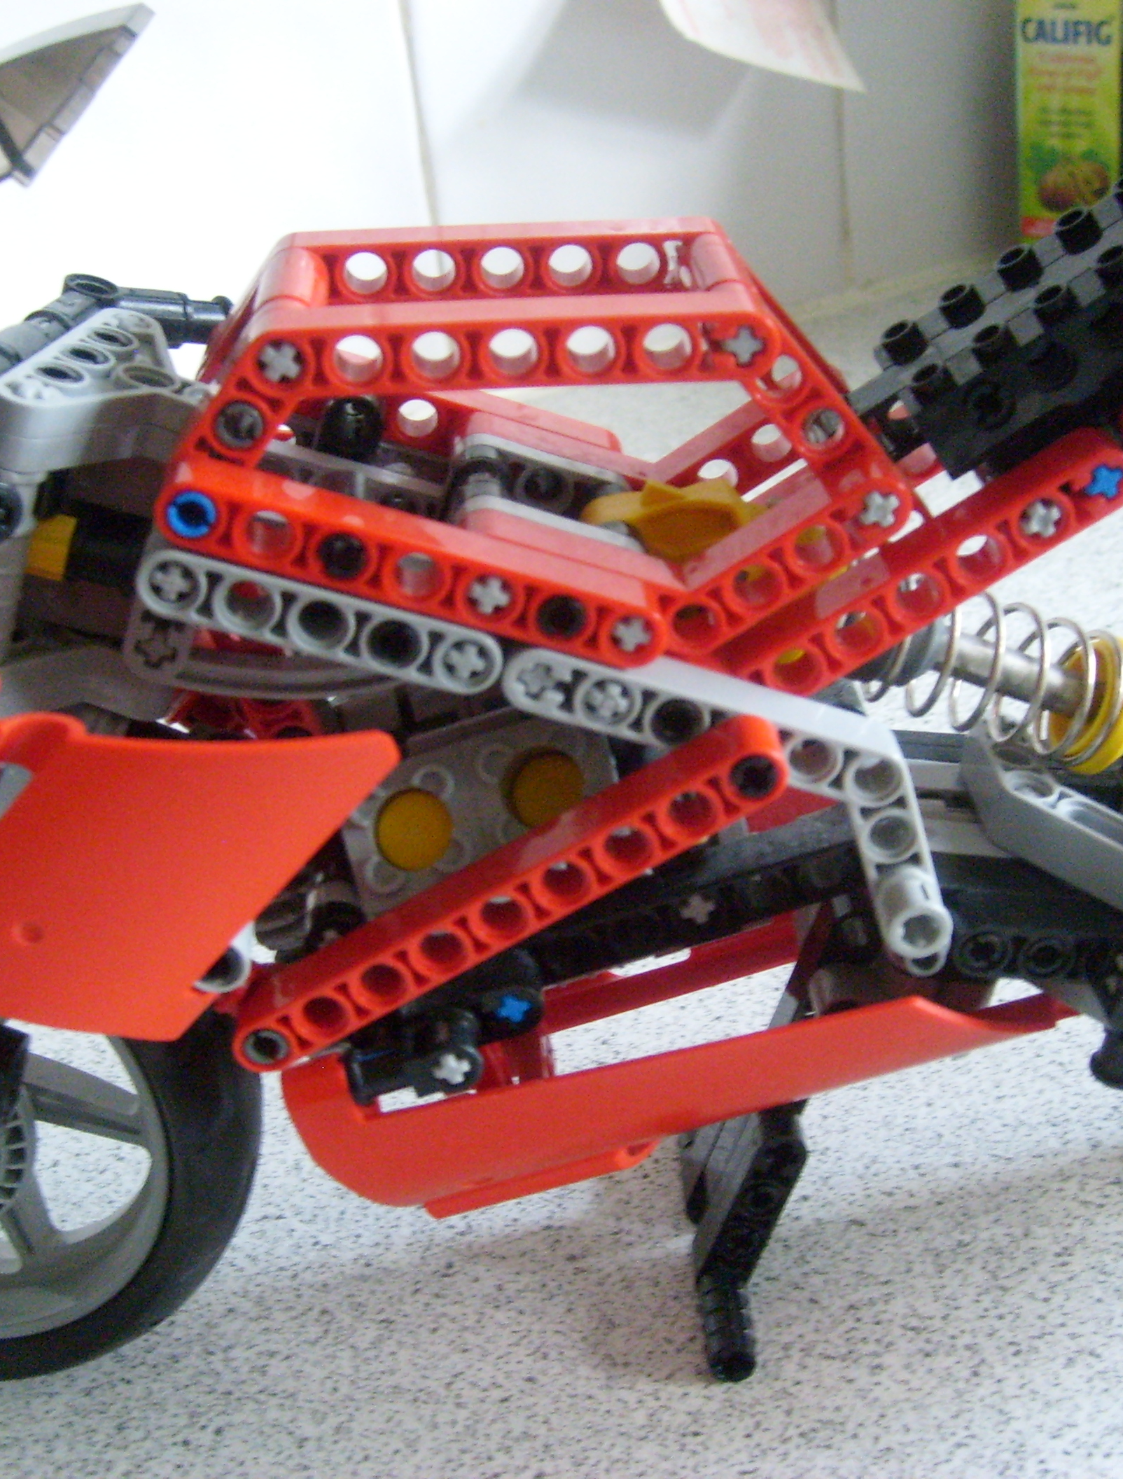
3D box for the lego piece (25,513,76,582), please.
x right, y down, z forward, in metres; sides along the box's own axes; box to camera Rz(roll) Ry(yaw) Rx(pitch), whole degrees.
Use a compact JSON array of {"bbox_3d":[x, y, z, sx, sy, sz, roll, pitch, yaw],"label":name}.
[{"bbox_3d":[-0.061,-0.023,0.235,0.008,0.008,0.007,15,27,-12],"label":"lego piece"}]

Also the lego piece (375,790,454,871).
[{"bbox_3d":[-0.017,0.011,0.238,0.010,0.010,0.005,-3,-15,9],"label":"lego piece"}]

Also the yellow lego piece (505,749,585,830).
[{"bbox_3d":[-0.001,0.007,0.239,0.010,0.010,0.005,-3,-15,9],"label":"yellow lego piece"}]

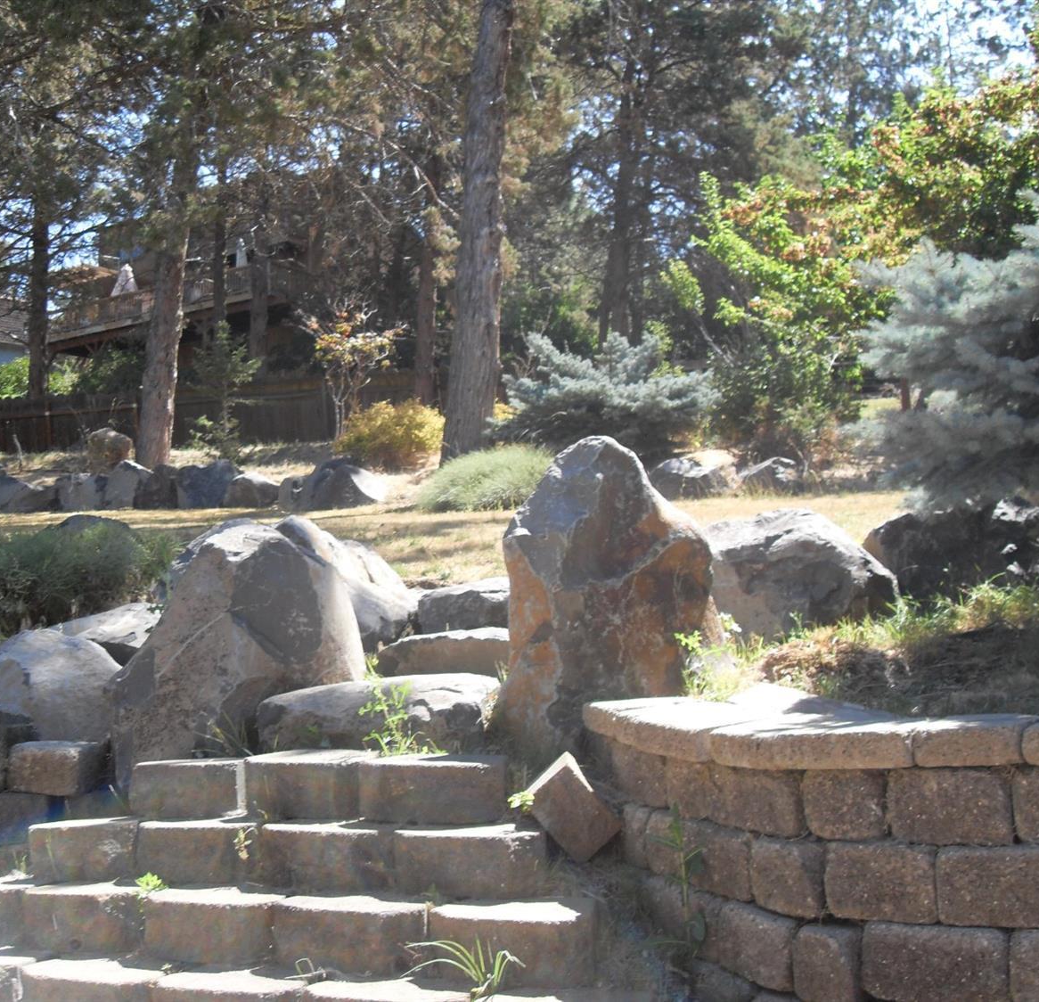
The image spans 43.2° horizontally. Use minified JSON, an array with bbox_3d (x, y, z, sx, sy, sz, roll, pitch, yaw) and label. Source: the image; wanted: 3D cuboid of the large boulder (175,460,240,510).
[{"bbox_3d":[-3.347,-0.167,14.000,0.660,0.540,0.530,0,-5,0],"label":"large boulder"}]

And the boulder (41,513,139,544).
[{"bbox_3d":[-2.292,0.206,7.000,0.580,0.320,0.480,0,-5,0],"label":"boulder"}]

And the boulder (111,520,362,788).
[{"bbox_3d":[-0.897,0.487,4.150,0.798,0.827,0.620,0,-5,-12],"label":"boulder"}]

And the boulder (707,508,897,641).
[{"bbox_3d":[1.025,0.274,4.850,0.710,0.490,0.560,0,-5,-5],"label":"boulder"}]

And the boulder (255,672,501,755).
[{"bbox_3d":[-0.455,0.697,4.250,0.780,0.270,0.460,-1,-5,10],"label":"boulder"}]

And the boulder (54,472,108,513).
[{"bbox_3d":[-3.739,-0.071,11.200,0.461,0.337,0.420,1,-5,-18],"label":"boulder"}]

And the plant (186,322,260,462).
[{"bbox_3d":[-3.729,-1.372,16.500,0.932,1.746,0.900,1,-4,0],"label":"plant"}]

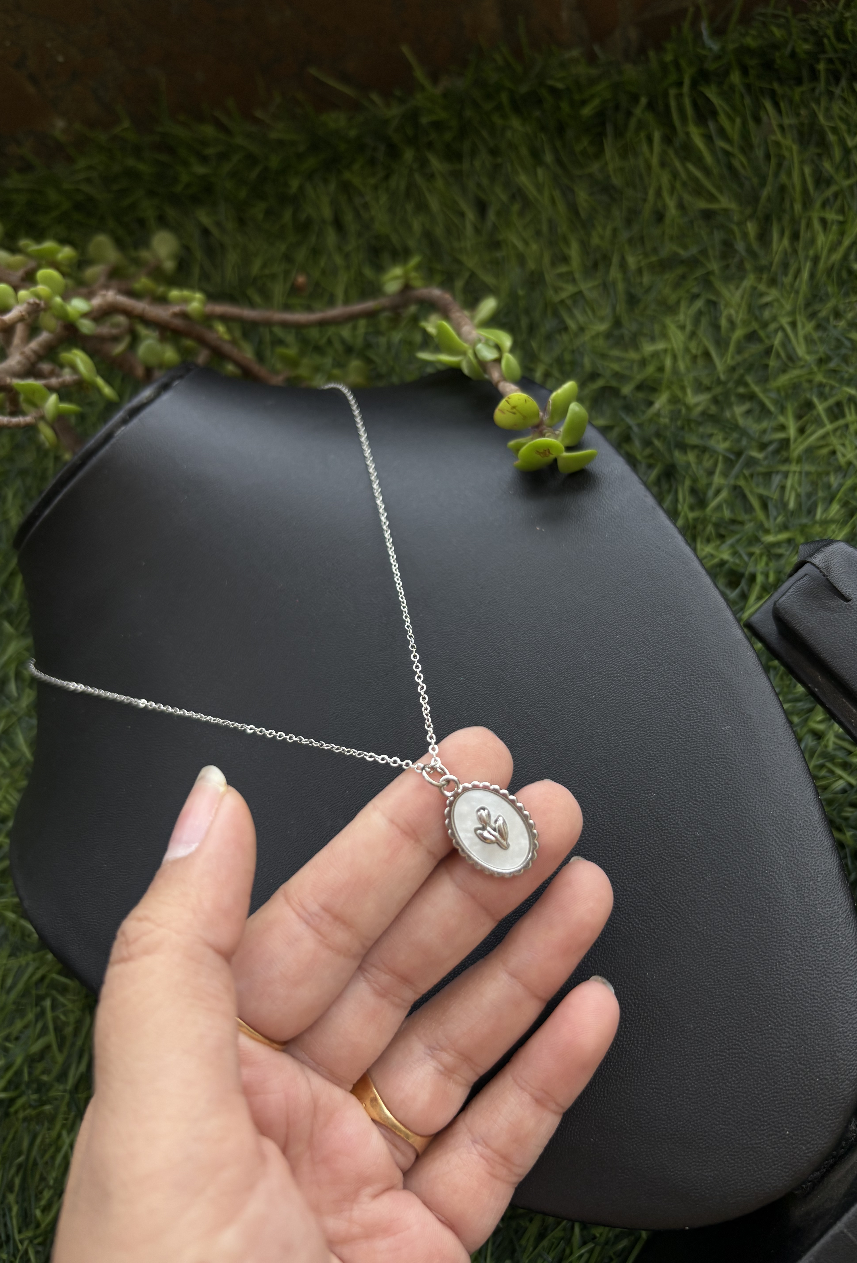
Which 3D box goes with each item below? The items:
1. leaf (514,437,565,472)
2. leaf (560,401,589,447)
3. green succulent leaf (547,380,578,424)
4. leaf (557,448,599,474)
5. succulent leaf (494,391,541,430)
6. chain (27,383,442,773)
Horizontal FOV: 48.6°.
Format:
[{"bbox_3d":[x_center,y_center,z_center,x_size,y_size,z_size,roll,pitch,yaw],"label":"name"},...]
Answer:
[{"bbox_3d":[0.028,-0.044,0.236,0.012,0.004,0.008,-19,58,2],"label":"leaf"},{"bbox_3d":[0.037,-0.052,0.238,0.004,0.007,0.011,22,90,57],"label":"leaf"},{"bbox_3d":[0.034,-0.058,0.240,0.004,0.007,0.011,29,85,50],"label":"green succulent leaf"},{"bbox_3d":[0.037,-0.043,0.238,0.010,0.006,0.004,-20,25,1],"label":"leaf"},{"bbox_3d":[0.022,-0.055,0.237,0.011,0.004,0.009,7,73,8],"label":"succulent leaf"},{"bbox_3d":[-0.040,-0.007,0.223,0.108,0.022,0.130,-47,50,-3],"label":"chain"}]

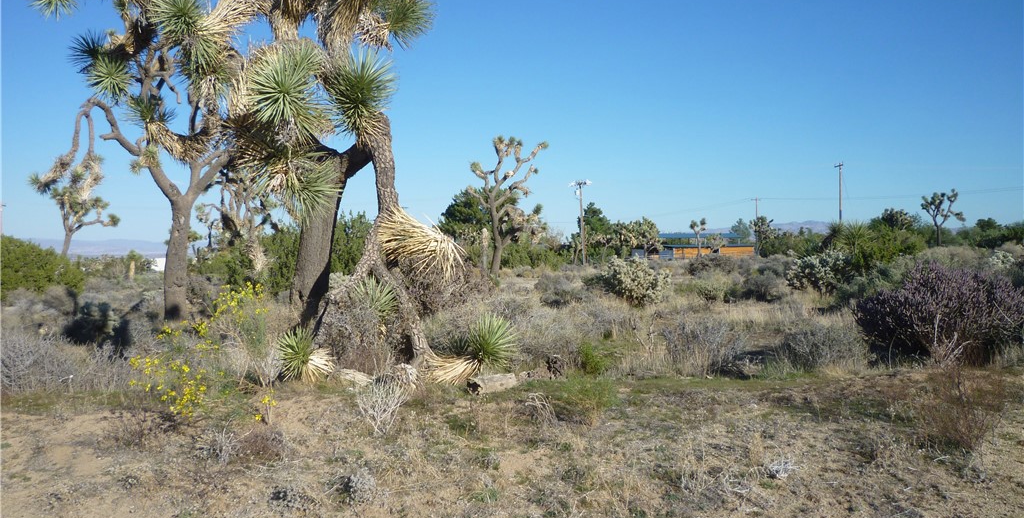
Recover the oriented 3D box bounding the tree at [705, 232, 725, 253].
[{"bbox_3d":[17.467,-1.164,74.000,1.725,2.070,1.600,0,1,0],"label":"tree"}]

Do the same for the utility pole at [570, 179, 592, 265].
[{"bbox_3d":[7.048,-3.701,87.000,2.231,8.721,0.600,0,1,0],"label":"utility pole"}]

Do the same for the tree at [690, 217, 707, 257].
[{"bbox_3d":[16.087,-1.811,74.000,1.380,3.537,1.300,0,1,0],"label":"tree"}]

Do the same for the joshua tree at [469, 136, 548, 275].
[{"bbox_3d":[-0.167,-2.533,41.000,3.823,6.739,4.000,0,1,0],"label":"joshua tree"}]

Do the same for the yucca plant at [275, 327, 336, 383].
[{"bbox_3d":[-2.431,1.124,10.100,0.683,0.683,0.620,0,1,0],"label":"yucca plant"}]

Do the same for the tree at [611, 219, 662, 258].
[{"bbox_3d":[10.884,-1.748,75.000,4.546,3.759,4.000,0,1,0],"label":"tree"}]

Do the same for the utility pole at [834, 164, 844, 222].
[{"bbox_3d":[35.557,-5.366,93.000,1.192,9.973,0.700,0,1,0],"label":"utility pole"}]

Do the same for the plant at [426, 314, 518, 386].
[{"bbox_3d":[-0.449,1.055,10.000,1.049,0.839,0.750,0,1,0],"label":"plant"}]

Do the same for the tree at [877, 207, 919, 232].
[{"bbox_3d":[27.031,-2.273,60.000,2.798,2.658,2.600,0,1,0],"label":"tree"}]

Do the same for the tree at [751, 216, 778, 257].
[{"bbox_3d":[22.957,-1.955,78.000,2.546,4.000,2.400,0,1,0],"label":"tree"}]

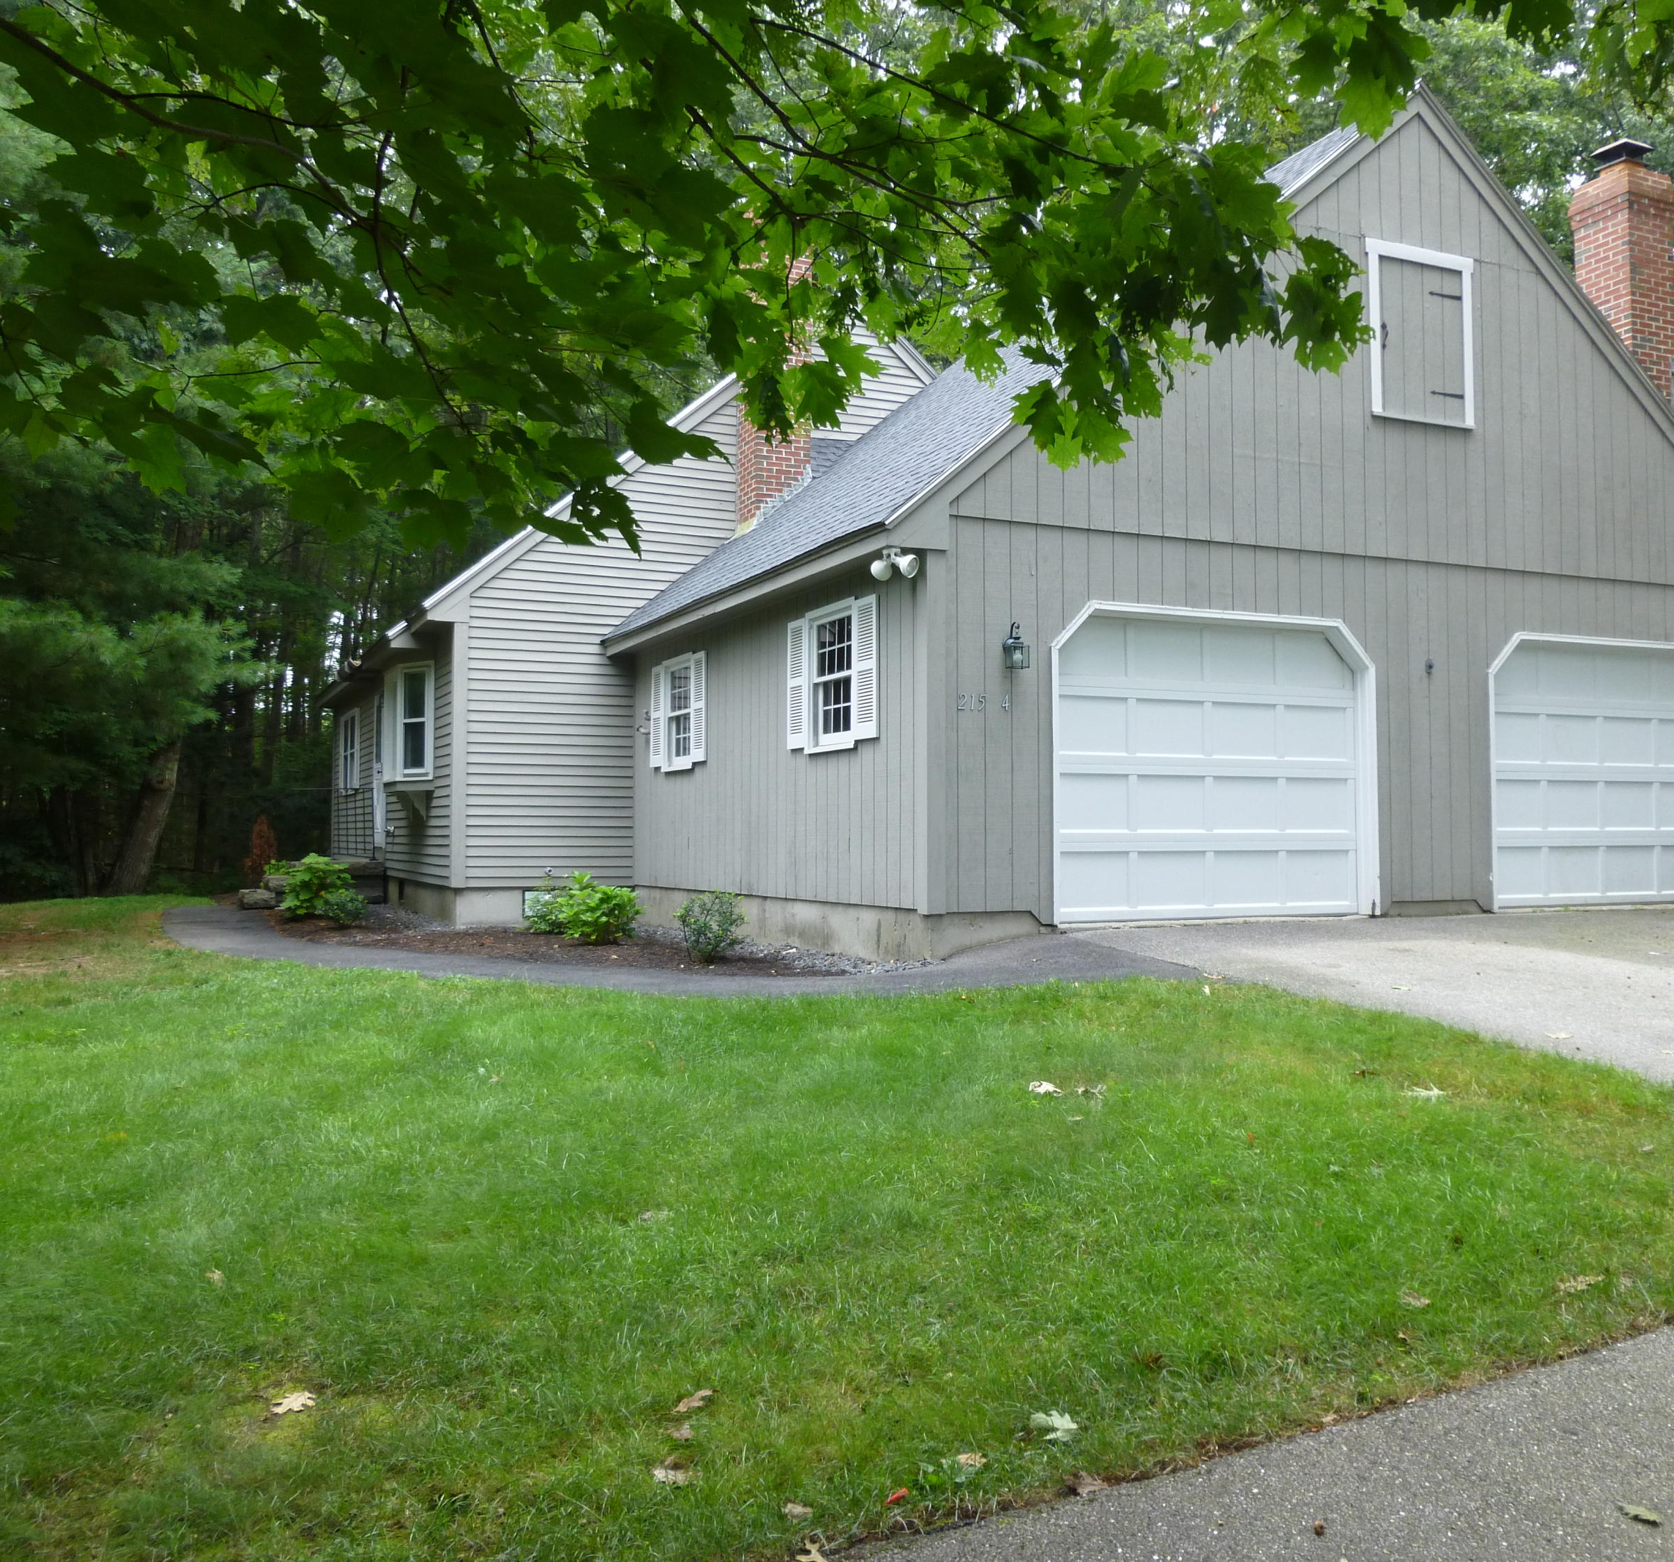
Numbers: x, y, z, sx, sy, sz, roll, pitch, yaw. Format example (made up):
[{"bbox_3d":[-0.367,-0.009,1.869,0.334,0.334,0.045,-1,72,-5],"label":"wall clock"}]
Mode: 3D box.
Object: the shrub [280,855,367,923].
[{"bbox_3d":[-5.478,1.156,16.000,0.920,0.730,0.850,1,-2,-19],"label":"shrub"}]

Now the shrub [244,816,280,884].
[{"bbox_3d":[-8.222,1.007,21.500,0.480,1.050,0.480,1,-2,-21],"label":"shrub"}]

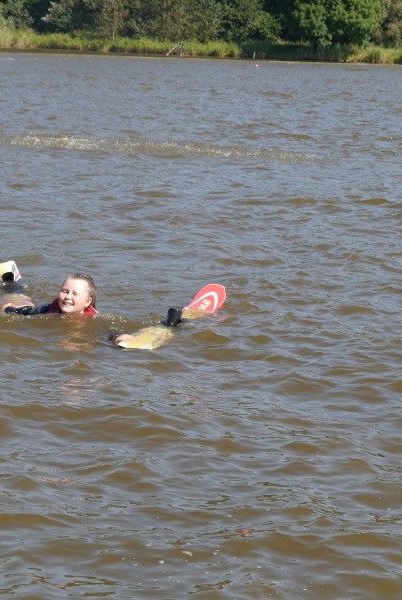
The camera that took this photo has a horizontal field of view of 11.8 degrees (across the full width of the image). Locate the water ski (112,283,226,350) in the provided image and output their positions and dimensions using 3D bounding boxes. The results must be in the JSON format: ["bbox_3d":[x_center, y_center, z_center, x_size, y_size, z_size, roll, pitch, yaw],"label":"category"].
[{"bbox_3d":[-0.091,0.068,9.241,0.170,0.160,1.360,3,11,17],"label":"water ski"}]

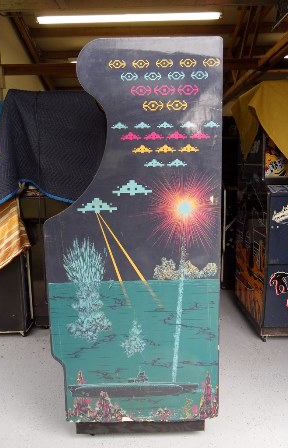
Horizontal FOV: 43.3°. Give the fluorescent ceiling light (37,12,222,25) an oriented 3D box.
[{"bbox_3d":[-0.188,-2.670,4.700,2.400,0.065,0.110,-1,8,1],"label":"fluorescent ceiling light"}]

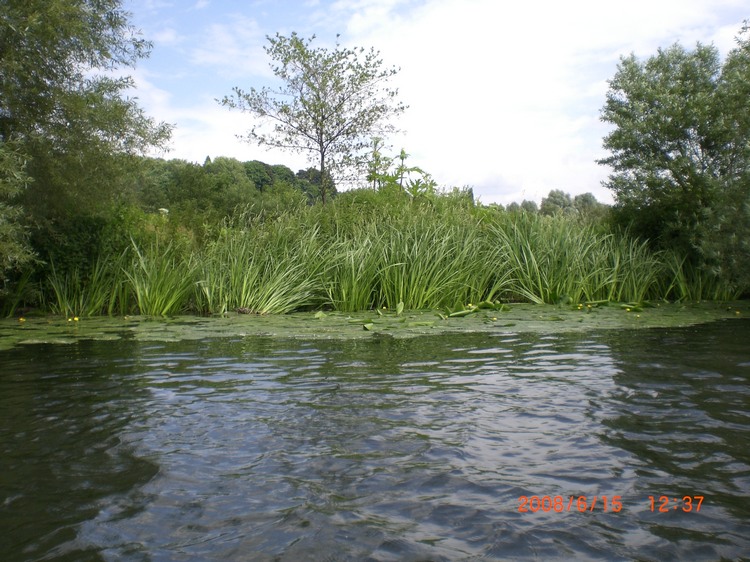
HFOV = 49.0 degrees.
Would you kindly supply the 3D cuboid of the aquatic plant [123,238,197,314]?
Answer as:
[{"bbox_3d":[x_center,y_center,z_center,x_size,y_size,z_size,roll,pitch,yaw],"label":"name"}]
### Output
[{"bbox_3d":[-2.736,-0.032,10.500,0.900,0.970,0.750,0,4,0],"label":"aquatic plant"}]

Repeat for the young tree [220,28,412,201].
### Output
[{"bbox_3d":[-1.345,-3.269,18.000,4.000,4.400,3.700,0,4,0],"label":"young tree"}]

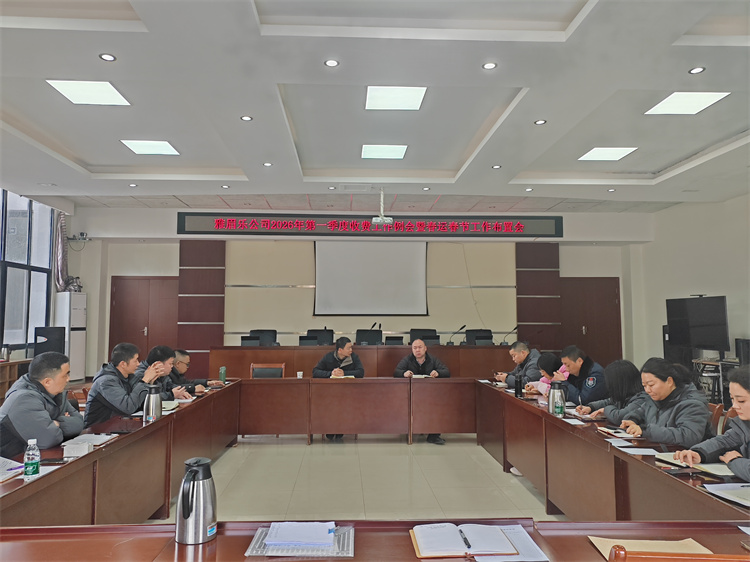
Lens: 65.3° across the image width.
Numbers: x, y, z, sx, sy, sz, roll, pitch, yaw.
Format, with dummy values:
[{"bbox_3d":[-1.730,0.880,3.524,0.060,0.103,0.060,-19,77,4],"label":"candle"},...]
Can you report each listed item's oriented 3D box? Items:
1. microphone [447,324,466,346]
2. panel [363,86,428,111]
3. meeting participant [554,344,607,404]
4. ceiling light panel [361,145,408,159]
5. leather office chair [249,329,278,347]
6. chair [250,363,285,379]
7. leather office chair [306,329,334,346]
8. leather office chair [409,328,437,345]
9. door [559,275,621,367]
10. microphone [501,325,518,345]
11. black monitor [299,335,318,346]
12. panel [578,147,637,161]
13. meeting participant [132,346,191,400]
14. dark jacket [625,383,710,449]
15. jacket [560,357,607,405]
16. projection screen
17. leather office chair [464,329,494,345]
[{"bbox_3d":[1.384,0.920,9.905,0.330,0.370,0.130,2,-4,-23],"label":"microphone"},{"bbox_3d":[0.190,-1.813,5.834,0.585,0.040,0.600,0,-4,-3],"label":"panel"},{"bbox_3d":[1.832,1.219,5.487,0.660,1.220,0.520,1,-4,-7],"label":"meeting participant"},{"bbox_3d":[0.125,-1.777,8.015,0.600,0.040,0.600,0,-4,-3],"label":"ceiling light panel"},{"bbox_3d":[-2.041,1.461,10.731,0.600,1.100,0.620,0,-4,-3],"label":"leather office chair"},{"bbox_3d":[-1.380,1.529,7.491,0.530,0.900,0.620,0,-4,-2],"label":"chair"},{"bbox_3d":[-1.033,1.433,10.965,0.600,1.043,0.620,0,-4,-3],"label":"leather office chair"},{"bbox_3d":[0.841,1.355,10.095,0.580,1.030,0.600,0,-4,-3],"label":"leather office chair"},{"bbox_3d":[4.395,0.958,12.084,1.420,2.080,0.100,0,-4,-3],"label":"door"},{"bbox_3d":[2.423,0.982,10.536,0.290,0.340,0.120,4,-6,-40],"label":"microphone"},{"bbox_3d":[-1.201,1.109,10.596,0.330,0.210,0.060,0,-5,-3],"label":"black monitor"},{"bbox_3d":[3.048,-1.659,7.679,0.585,0.040,0.600,0,-4,-3],"label":"panel"},{"bbox_3d":[-2.128,1.231,5.311,0.900,1.200,0.580,0,-4,-2],"label":"meeting participant"},{"bbox_3d":[1.813,0.897,3.455,0.540,0.620,0.560,1,-4,-11],"label":"dark jacket"},{"bbox_3d":[1.810,0.986,5.085,0.570,0.680,0.560,0,-4,-5],"label":"jacket"},{"bbox_3d":[-0.089,-0.069,11.895,2.300,1.580,0.060,0,-4,-3],"label":"projection screen"},{"bbox_3d":[2.032,1.445,11.113,0.600,1.042,0.620,0,-4,-3],"label":"leather office chair"}]

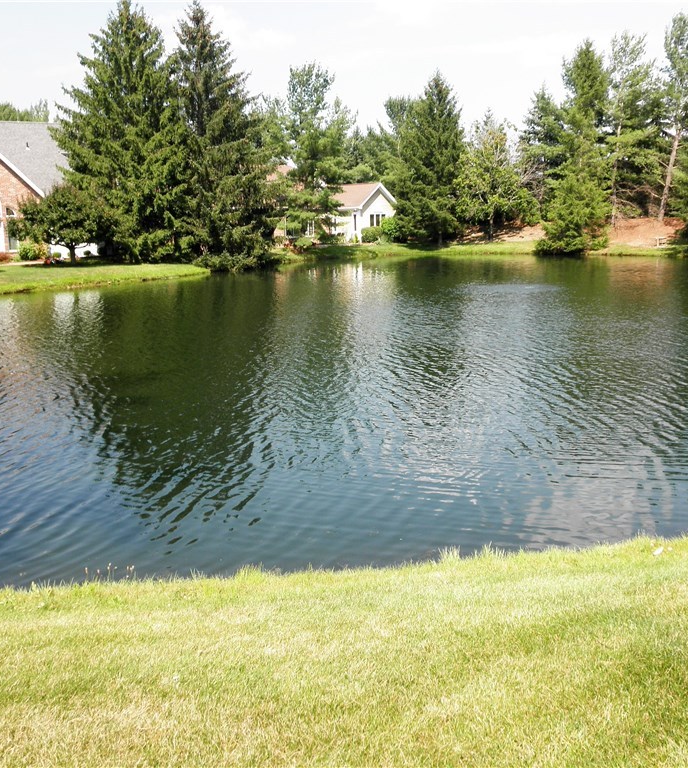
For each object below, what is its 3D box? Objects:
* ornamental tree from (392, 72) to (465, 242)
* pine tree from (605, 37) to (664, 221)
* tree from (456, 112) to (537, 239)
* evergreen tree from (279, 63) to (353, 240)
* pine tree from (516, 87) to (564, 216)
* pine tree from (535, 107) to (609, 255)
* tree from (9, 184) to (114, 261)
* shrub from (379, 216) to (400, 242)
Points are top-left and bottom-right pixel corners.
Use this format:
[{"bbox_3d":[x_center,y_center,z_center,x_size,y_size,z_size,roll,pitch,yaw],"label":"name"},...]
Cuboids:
[{"bbox_3d":[6.657,-17.583,65.267,5.990,13.170,5.690,-1,12,0],"label":"ornamental tree"},{"bbox_3d":[24.320,-21.136,69.138,4.840,15.380,5.080,-1,12,0],"label":"pine tree"},{"bbox_3d":[12.514,-16.945,67.978,6.570,10.200,5.910,-1,12,0],"label":"tree"},{"bbox_3d":[-2.156,-17.344,62.741,5.600,13.230,5.320,-1,12,0],"label":"evergreen tree"},{"bbox_3d":[17.768,-20.993,75.295,4.910,11.490,4.660,-1,12,0],"label":"pine tree"},{"bbox_3d":[16.556,-14.676,60.294,5.390,10.540,5.120,-1,12,0],"label":"pine tree"},{"bbox_3d":[-18.239,-10.339,53.485,6.840,4.940,6.150,-1,12,0],"label":"tree"},{"bbox_3d":[3.660,-12.251,65.911,1.990,2.110,1.790,-1,12,0],"label":"shrub"}]

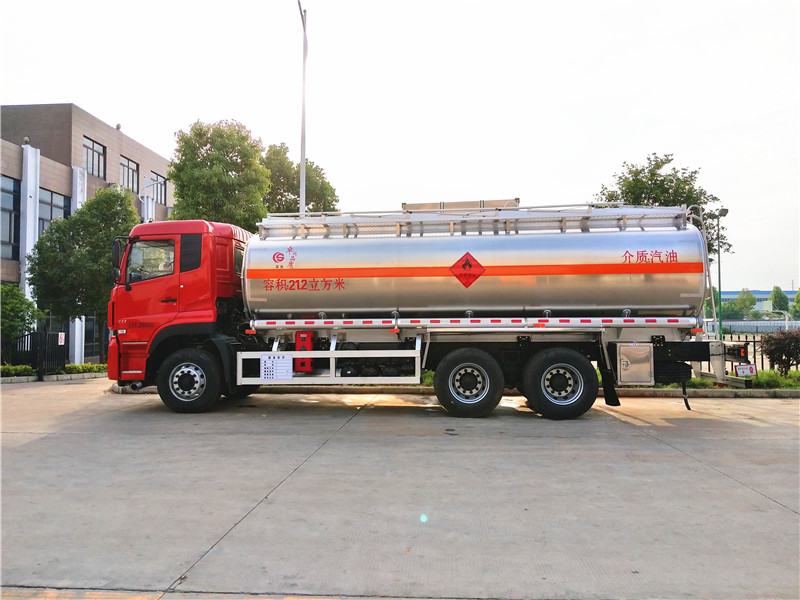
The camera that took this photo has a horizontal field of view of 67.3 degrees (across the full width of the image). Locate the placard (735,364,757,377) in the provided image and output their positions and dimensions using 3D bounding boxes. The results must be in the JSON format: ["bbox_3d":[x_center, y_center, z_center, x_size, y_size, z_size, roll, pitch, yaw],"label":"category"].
[{"bbox_3d":[7.082,1.443,12.300,0.420,0.245,0.050,-7,-3,7],"label":"placard"}]

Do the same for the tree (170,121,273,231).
[{"bbox_3d":[-5.983,-1.886,19.804,3.461,8.185,3.461,0,-3,0],"label":"tree"}]

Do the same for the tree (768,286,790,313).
[{"bbox_3d":[69.496,1.794,109.796,4.027,8.540,4.027,0,-3,0],"label":"tree"}]

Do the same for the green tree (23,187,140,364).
[{"bbox_3d":[-9.706,-0.672,18.863,4.111,5.714,4.111,0,-3,0],"label":"green tree"}]

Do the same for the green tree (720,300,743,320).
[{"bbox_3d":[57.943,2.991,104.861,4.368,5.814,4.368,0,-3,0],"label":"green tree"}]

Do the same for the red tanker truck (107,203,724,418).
[{"bbox_3d":[0.215,0.093,10.333,9.791,3.450,2.600,-1,-3,8],"label":"red tanker truck"}]

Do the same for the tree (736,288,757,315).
[{"bbox_3d":[63.454,1.995,109.804,3.844,8.210,3.844,0,-3,0],"label":"tree"}]

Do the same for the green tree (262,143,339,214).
[{"bbox_3d":[-4.407,-2.169,25.777,3.635,9.302,3.635,0,-3,0],"label":"green tree"}]

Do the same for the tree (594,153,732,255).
[{"bbox_3d":[6.840,-0.945,15.363,3.456,5.726,3.456,0,-3,0],"label":"tree"}]

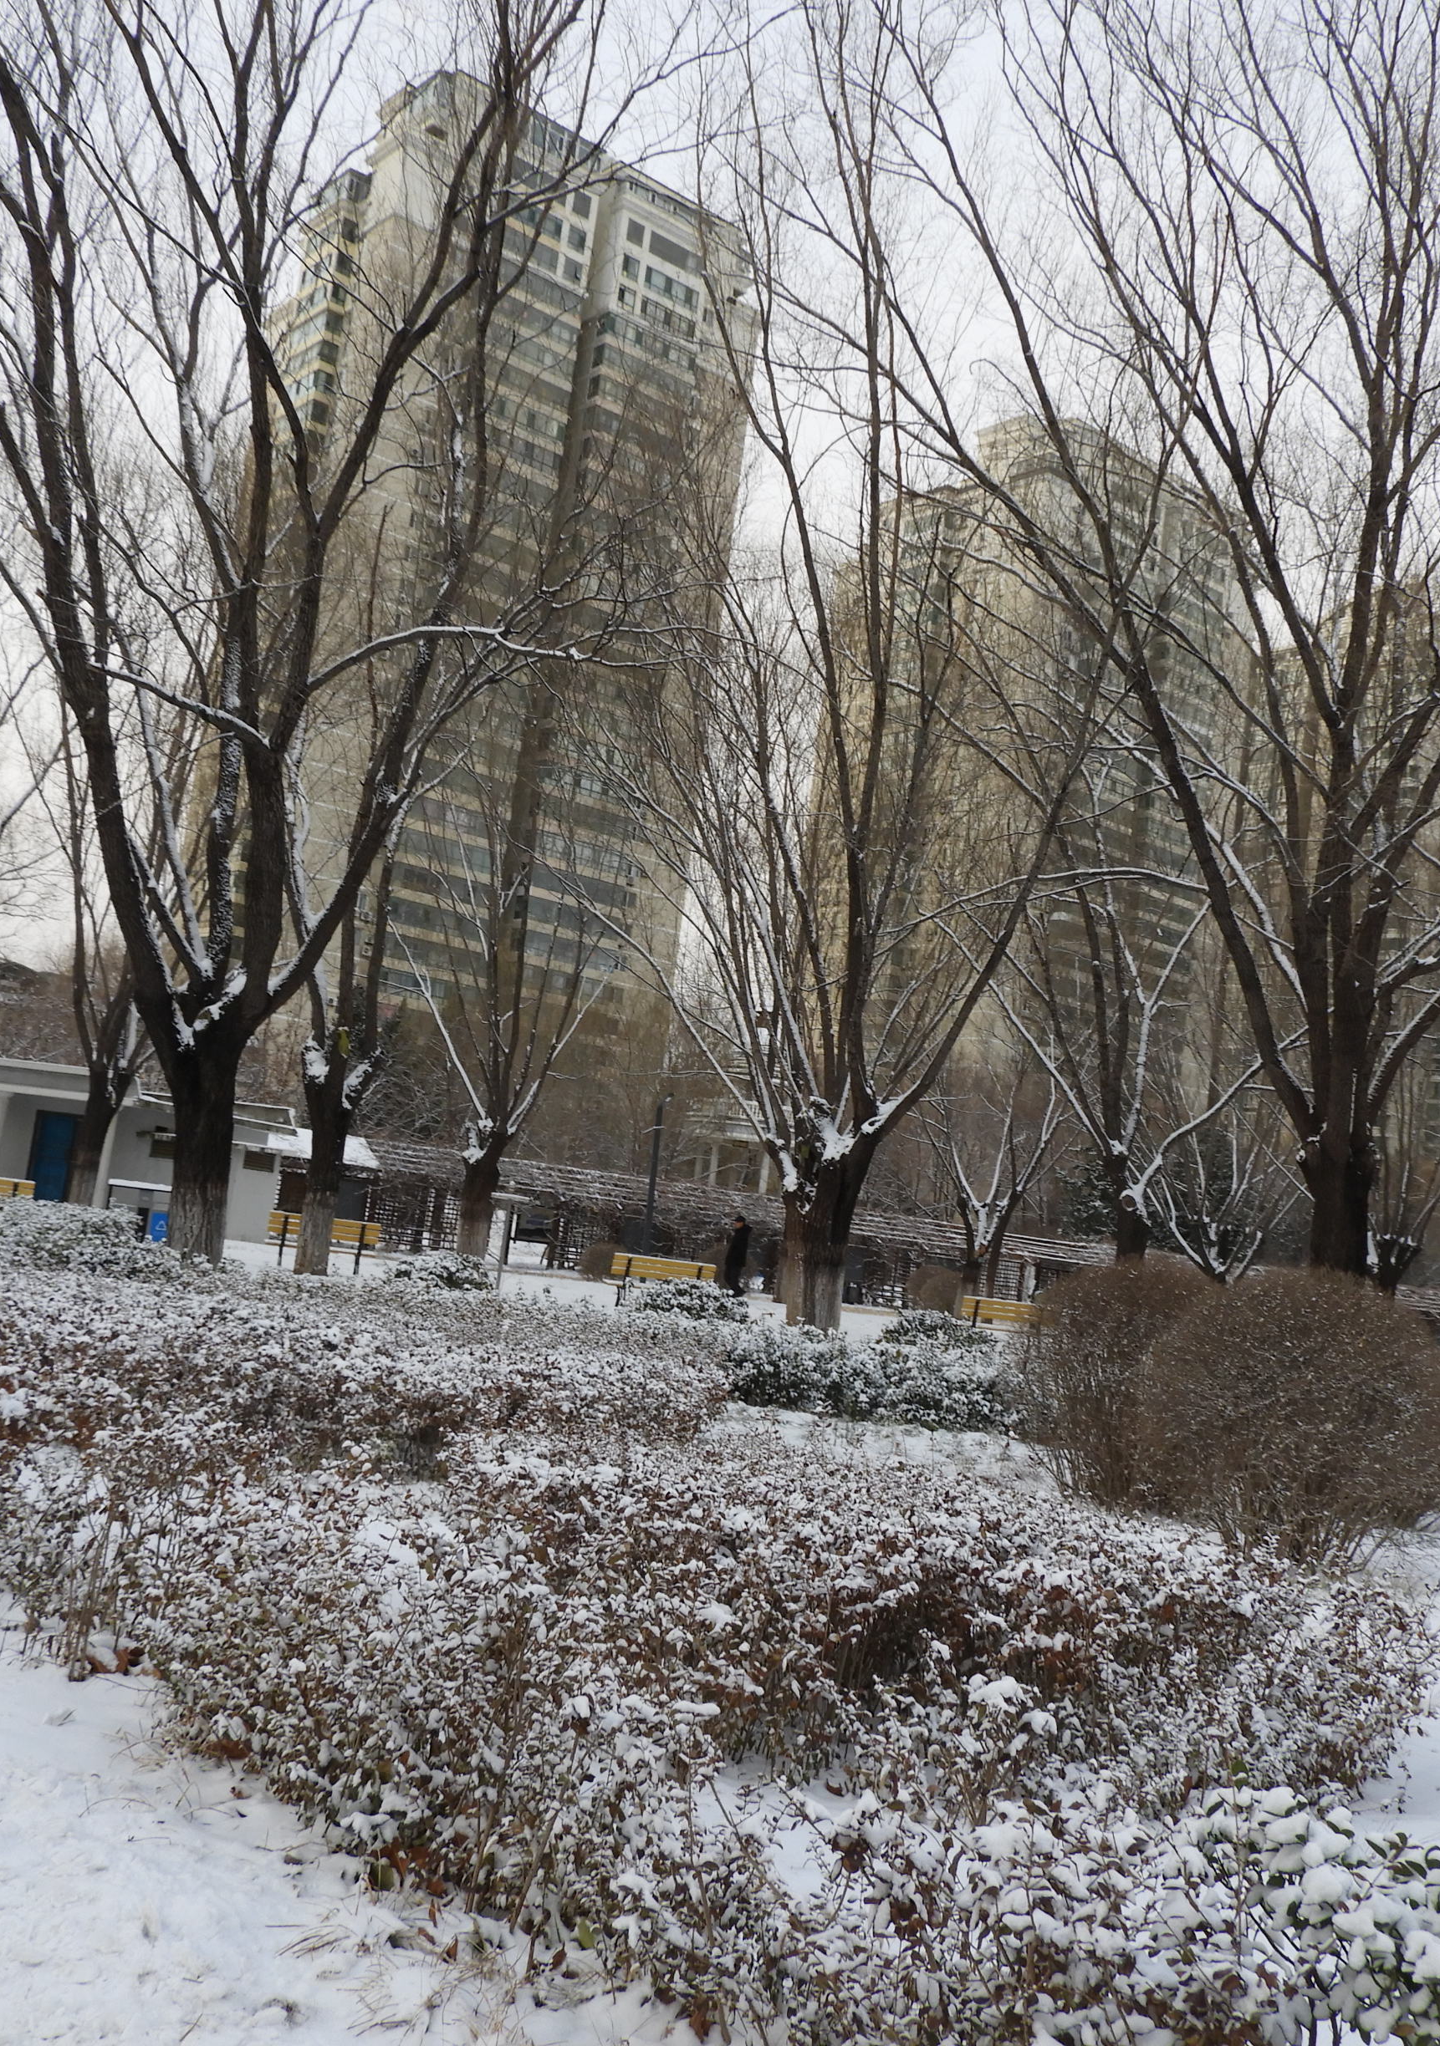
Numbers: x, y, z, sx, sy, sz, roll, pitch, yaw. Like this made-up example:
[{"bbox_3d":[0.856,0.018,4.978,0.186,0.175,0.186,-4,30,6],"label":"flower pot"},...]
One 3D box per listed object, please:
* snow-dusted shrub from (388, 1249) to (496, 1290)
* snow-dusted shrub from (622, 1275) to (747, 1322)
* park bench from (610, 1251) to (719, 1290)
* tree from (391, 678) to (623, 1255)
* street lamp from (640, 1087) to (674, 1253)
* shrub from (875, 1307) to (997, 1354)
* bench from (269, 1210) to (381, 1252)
[{"bbox_3d":[-4.136,3.656,28.235,1.450,0.680,1.350,8,-6,-7],"label":"snow-dusted shrub"},{"bbox_3d":[-0.496,4.041,27.500,1.850,0.660,1.600,7,-6,-1],"label":"snow-dusted shrub"},{"bbox_3d":[-0.877,4.136,29.441,1.650,0.800,0.600,9,-6,-14],"label":"park bench"},{"bbox_3d":[-3.849,-0.727,35.054,3.900,10.800,3.900,7,-6,0],"label":"tree"},{"bbox_3d":[-1.379,3.599,41.213,0.550,4.150,0.300,7,-6,0],"label":"street lamp"},{"bbox_3d":[2.945,4.251,25.500,1.600,0.650,1.500,6,-6,6],"label":"shrub"},{"bbox_3d":[-6.319,3.549,30.200,1.760,0.820,0.580,8,-6,-12],"label":"bench"}]

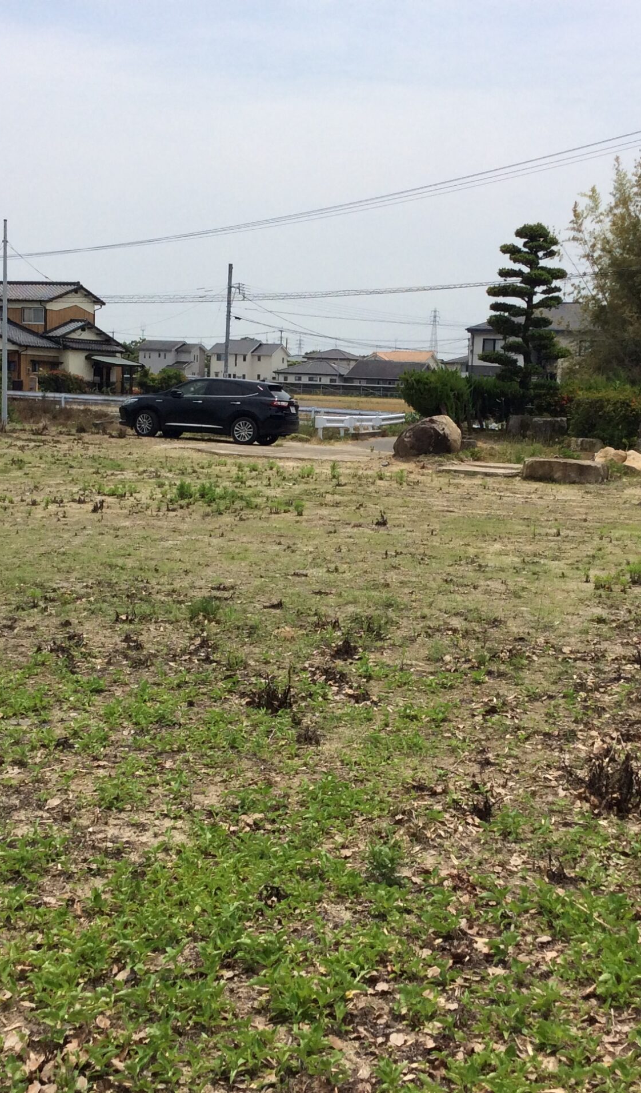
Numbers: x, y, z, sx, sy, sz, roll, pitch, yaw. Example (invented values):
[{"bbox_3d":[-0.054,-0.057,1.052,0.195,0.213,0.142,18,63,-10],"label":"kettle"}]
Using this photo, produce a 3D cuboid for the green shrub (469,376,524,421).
[{"bbox_3d":[5.522,-4.586,42.500,1.800,1.600,1.600,2,7,0],"label":"green shrub"}]

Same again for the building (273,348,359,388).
[{"bbox_3d":[-0.632,-27.876,213.193,12.000,6.617,10.000,4,7,17],"label":"building"}]

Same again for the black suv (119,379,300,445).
[{"bbox_3d":[-2.830,-3.550,35.050,4.720,1.680,1.840,5,7,18],"label":"black suv"}]

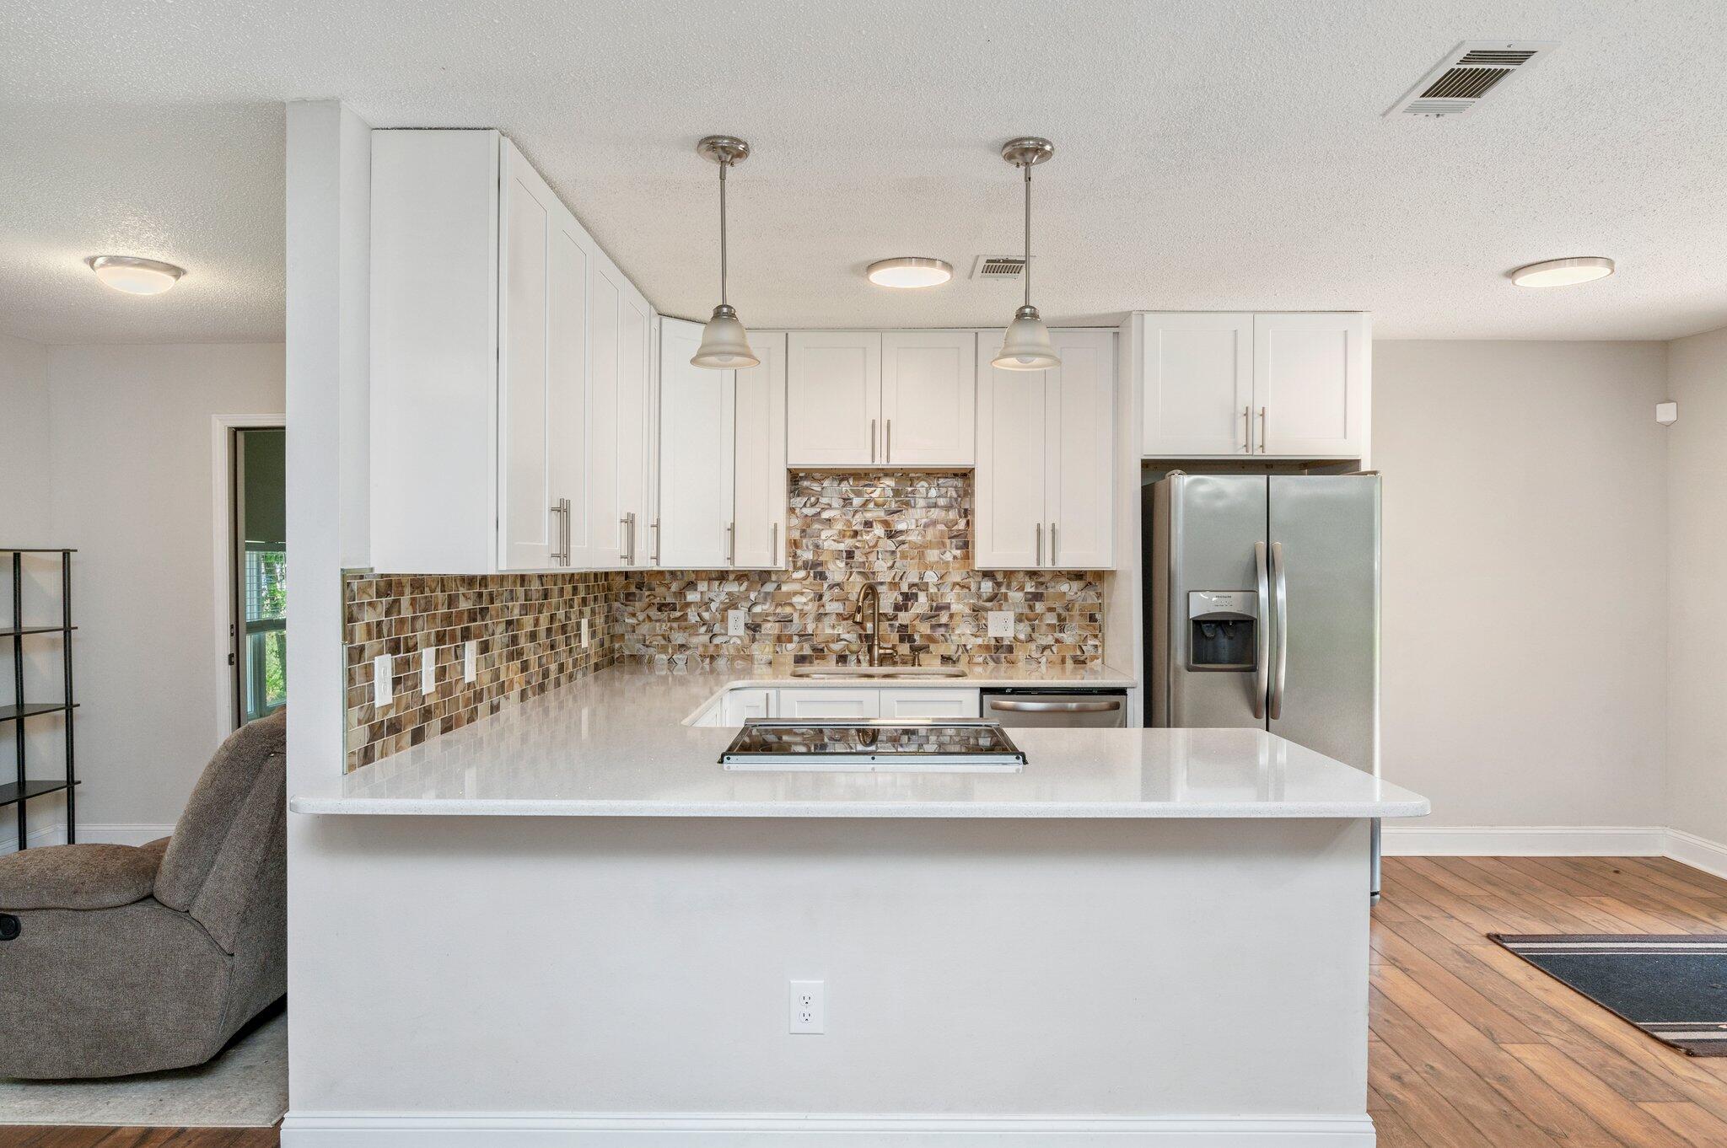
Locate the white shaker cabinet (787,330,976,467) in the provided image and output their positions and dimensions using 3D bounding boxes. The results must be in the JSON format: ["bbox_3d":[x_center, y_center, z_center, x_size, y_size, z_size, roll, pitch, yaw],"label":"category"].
[{"bbox_3d":[0.082,-0.783,4.635,0.838,0.610,0.324,0,1,0],"label":"white shaker cabinet"}]

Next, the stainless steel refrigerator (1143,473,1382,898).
[{"bbox_3d":[1.629,0.473,4.348,0.838,1.765,0.830,0,1,0],"label":"stainless steel refrigerator"}]

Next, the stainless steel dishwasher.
[{"bbox_3d":[0.797,0.916,4.471,0.612,0.870,0.630,0,1,0],"label":"stainless steel dishwasher"}]

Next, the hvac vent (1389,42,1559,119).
[{"bbox_3d":[1.289,-1.046,2.159,0.190,0.018,0.345,0,1,0],"label":"hvac vent"}]

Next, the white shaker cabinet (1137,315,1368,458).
[{"bbox_3d":[1.613,-0.778,4.477,0.964,0.615,0.629,0,1,0],"label":"white shaker cabinet"}]

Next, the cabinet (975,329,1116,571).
[{"bbox_3d":[0.805,-0.548,4.593,0.620,1.062,0.360,0,1,0],"label":"cabinet"}]

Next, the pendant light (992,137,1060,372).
[{"bbox_3d":[0.409,-0.791,2.503,0.172,0.534,0.172,0,1,0],"label":"pendant light"}]

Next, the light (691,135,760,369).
[{"bbox_3d":[-0.344,-0.791,2.498,0.172,0.534,0.172,0,1,0],"label":"light"}]

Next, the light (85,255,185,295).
[{"bbox_3d":[-2.539,-1.038,3.519,0.288,0.068,0.288,0,1,0],"label":"light"}]

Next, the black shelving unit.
[{"bbox_3d":[-3.685,0.627,4.269,0.290,1.455,0.590,0,1,0],"label":"black shelving unit"}]

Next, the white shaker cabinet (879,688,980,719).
[{"bbox_3d":[0.277,0.900,4.503,0.419,0.846,0.619,0,1,0],"label":"white shaker cabinet"}]

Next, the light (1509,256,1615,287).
[{"bbox_3d":[2.443,-1.052,3.515,0.300,0.035,0.300,0,1,0],"label":"light"}]

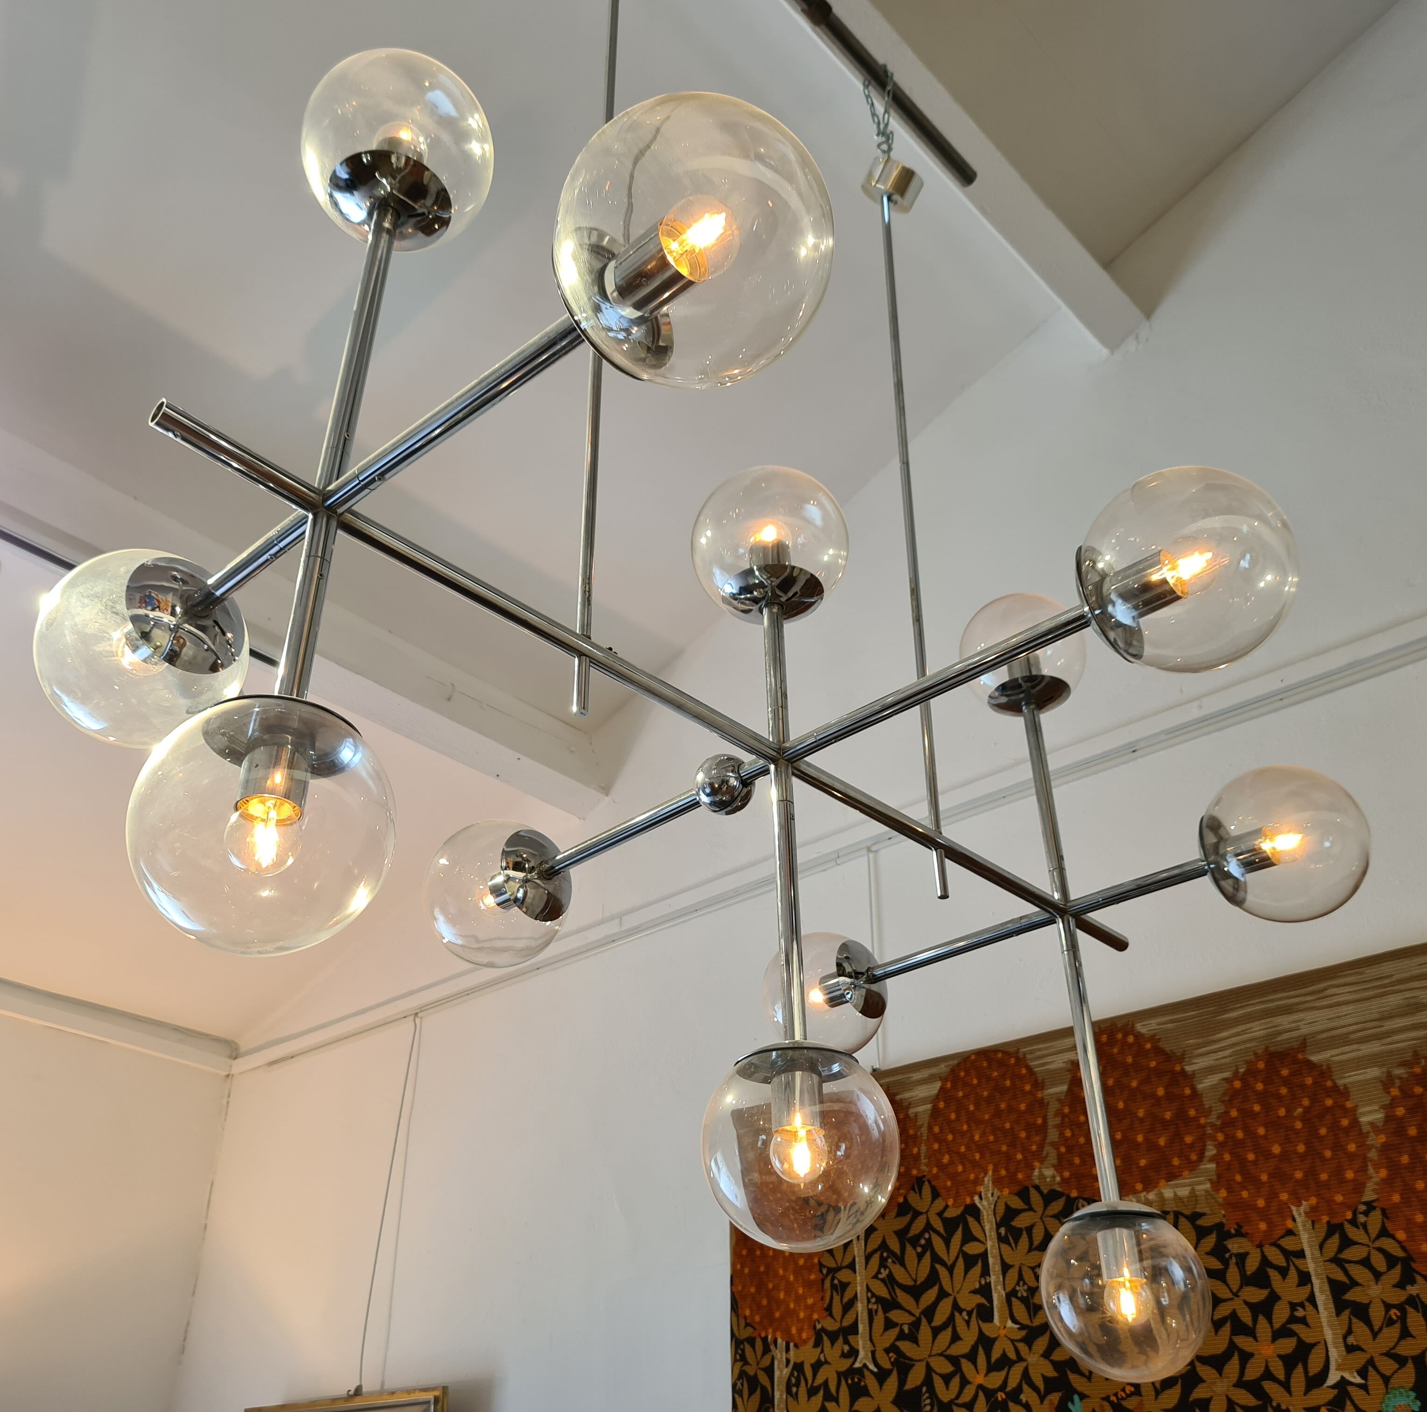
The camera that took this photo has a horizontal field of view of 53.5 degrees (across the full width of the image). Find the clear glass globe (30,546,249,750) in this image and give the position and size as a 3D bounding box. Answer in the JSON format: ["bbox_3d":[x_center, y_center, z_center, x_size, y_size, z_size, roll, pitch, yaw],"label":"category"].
[{"bbox_3d":[-0.447,-0.044,1.112,0.156,0.156,0.156,-27,-41,35],"label":"clear glass globe"}]

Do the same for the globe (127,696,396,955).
[{"bbox_3d":[-0.270,0.073,0.851,0.156,0.156,0.156,-1,-32,0],"label":"globe"}]

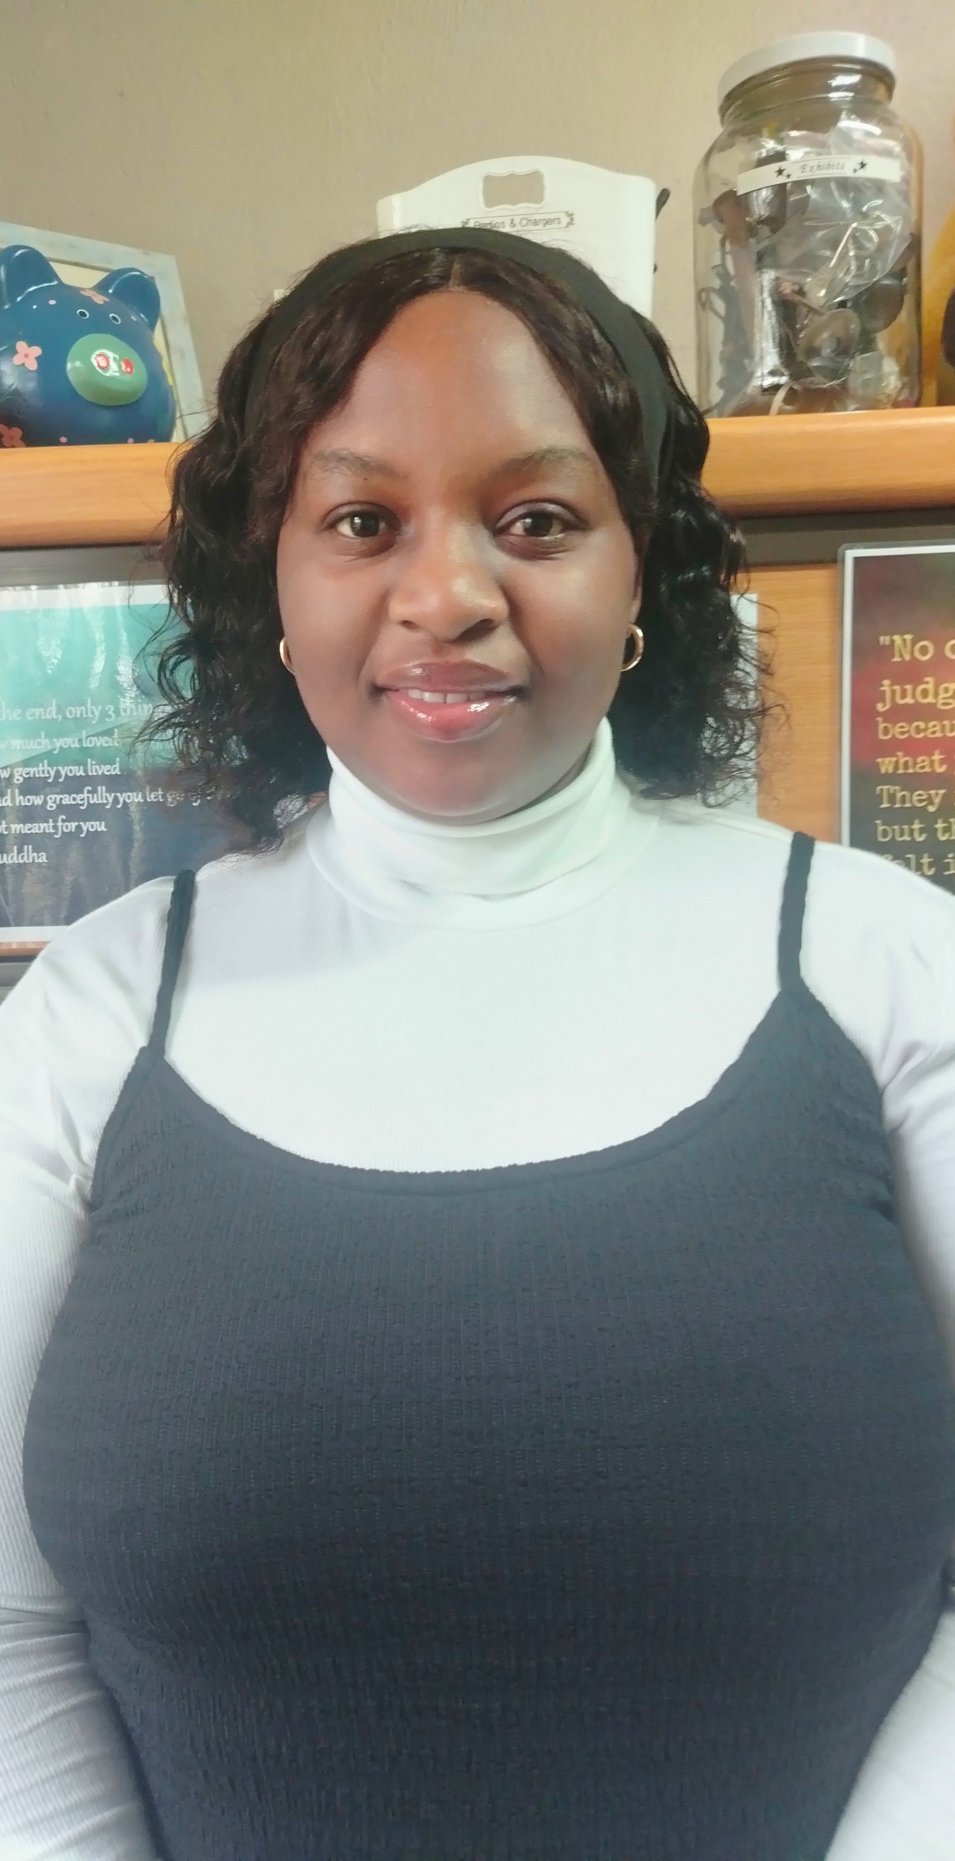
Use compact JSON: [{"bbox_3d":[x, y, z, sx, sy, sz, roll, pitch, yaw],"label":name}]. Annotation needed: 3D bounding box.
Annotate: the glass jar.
[{"bbox_3d":[0.224,-0.445,0.879,0.150,0.250,0.150,-2,9,2],"label":"glass jar"}]

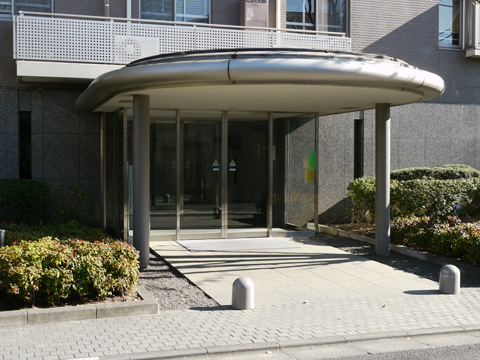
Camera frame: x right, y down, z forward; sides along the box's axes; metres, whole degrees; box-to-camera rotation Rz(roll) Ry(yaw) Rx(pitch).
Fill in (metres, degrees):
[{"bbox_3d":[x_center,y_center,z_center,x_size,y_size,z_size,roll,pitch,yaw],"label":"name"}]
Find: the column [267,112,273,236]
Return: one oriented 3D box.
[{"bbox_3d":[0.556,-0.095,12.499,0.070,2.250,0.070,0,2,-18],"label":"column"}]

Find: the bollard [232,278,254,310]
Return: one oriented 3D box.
[{"bbox_3d":[0.024,1.120,6.964,0.220,0.310,0.220,0,2,0],"label":"bollard"}]

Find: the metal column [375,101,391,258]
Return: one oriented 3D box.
[{"bbox_3d":[2.183,-0.009,10.595,0.215,2.310,0.215,0,2,0],"label":"metal column"}]

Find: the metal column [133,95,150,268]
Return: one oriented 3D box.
[{"bbox_3d":[-1.336,0.019,9.411,0.215,2.310,0.215,0,2,-18],"label":"metal column"}]

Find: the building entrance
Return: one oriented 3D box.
[{"bbox_3d":[-0.591,-0.088,12.172,2.410,2.250,0.250,0,2,-18],"label":"building entrance"}]

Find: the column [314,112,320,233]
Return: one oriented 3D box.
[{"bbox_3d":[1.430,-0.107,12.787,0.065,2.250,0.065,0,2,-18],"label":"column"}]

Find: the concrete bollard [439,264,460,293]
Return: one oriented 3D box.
[{"bbox_3d":[2.323,1.094,7.729,0.220,0.305,0.220,0,2,-18],"label":"concrete bollard"}]

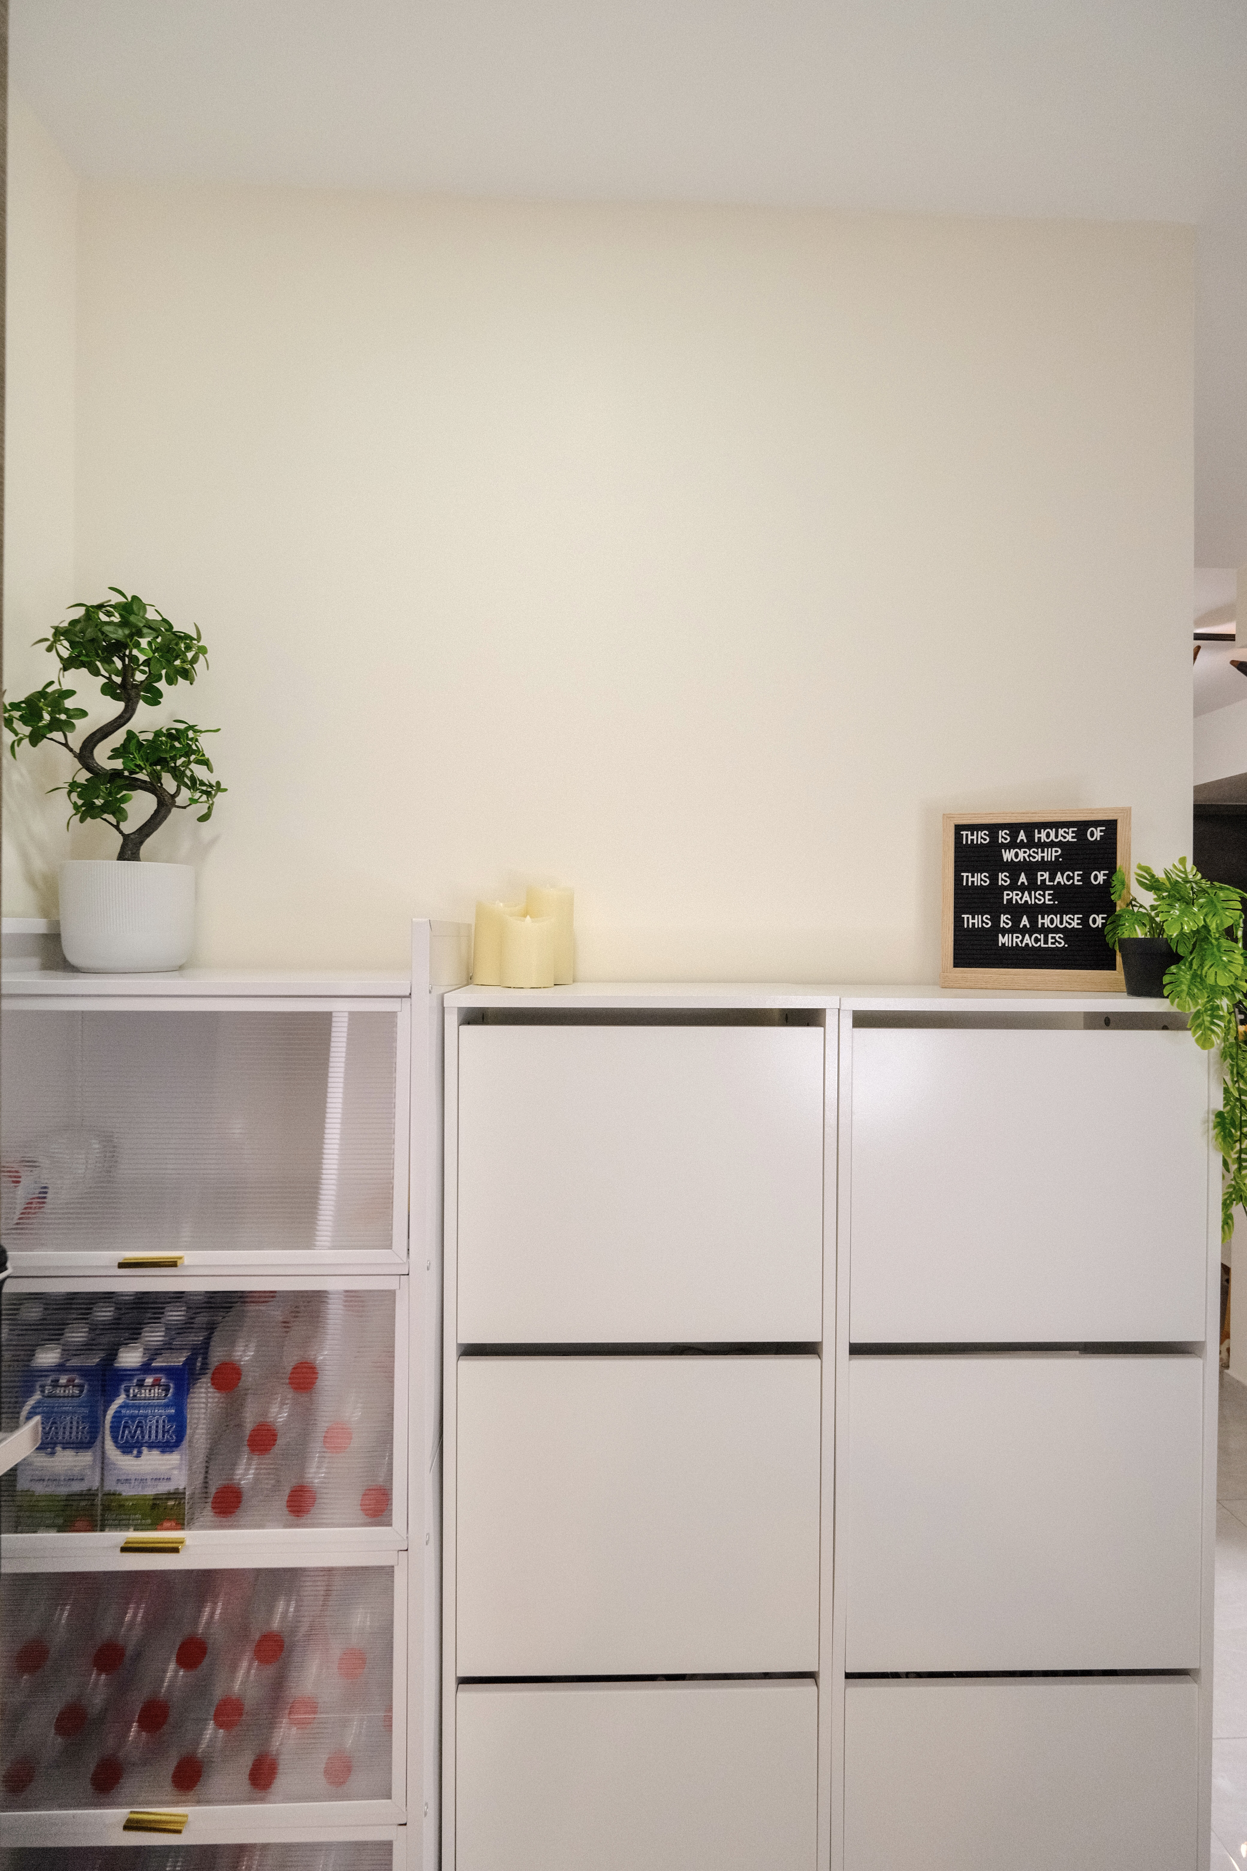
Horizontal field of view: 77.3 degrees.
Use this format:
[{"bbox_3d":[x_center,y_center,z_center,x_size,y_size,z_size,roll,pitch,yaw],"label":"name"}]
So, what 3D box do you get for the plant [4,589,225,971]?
[{"bbox_3d":[-0.710,-0.218,1.100,0.298,0.540,0.250,0,1,-1],"label":"plant"}]

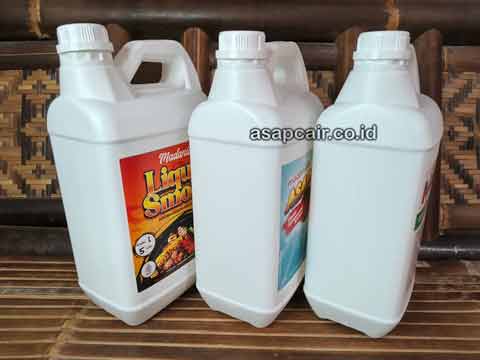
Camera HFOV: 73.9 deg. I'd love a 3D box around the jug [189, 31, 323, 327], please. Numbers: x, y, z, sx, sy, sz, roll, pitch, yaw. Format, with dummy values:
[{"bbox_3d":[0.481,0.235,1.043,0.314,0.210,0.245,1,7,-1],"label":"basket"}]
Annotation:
[{"bbox_3d":[0.033,-0.005,0.401,0.115,0.320,0.182,12,23,30],"label":"jug"}]

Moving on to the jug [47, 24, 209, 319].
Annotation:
[{"bbox_3d":[-0.108,-0.007,0.399,0.118,0.314,0.187,13,21,32],"label":"jug"}]

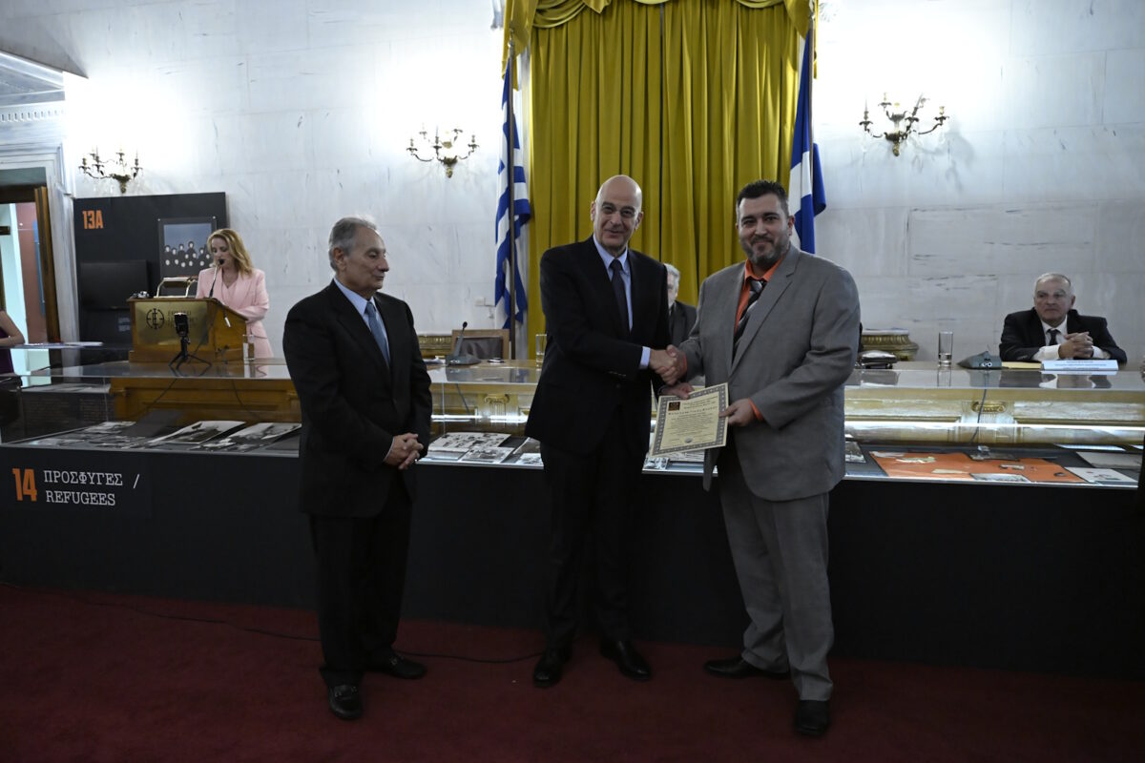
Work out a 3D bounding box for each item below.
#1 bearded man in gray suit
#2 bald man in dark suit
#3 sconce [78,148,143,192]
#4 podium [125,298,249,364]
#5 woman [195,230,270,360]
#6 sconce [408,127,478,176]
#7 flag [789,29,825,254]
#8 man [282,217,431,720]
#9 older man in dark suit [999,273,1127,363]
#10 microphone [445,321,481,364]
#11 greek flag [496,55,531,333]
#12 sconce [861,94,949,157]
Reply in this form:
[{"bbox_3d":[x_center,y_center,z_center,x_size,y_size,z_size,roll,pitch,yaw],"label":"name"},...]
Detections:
[{"bbox_3d":[0.657,0.214,2.597,0.620,1.780,0.520,3,6,36],"label":"bearded man in gray suit"},{"bbox_3d":[0.117,0.171,2.793,0.540,1.840,0.480,-3,5,-27],"label":"bald man in dark suit"},{"bbox_3d":[-3.785,-1.724,6.263,0.520,0.365,0.280,1,5,12],"label":"sconce"},{"bbox_3d":[-2.313,-0.306,4.586,0.580,0.370,0.340,1,5,12],"label":"podium"},{"bbox_3d":[-2.290,-0.182,5.167,0.480,1.680,0.400,0,5,8],"label":"woman"},{"bbox_3d":[-0.963,-1.688,5.641,0.520,0.365,0.280,1,5,12],"label":"sconce"},{"bbox_3d":[1.510,-1.294,4.901,0.260,1.840,0.220,1,5,12],"label":"flag"},{"bbox_3d":[-0.748,0.279,2.641,0.430,1.660,0.510,4,6,42],"label":"man"},{"bbox_3d":[2.504,0.085,3.923,0.600,1.260,0.750,1,5,12],"label":"older man in dark suit"},{"bbox_3d":[-0.591,-0.203,4.090,0.140,0.235,0.190,1,5,12],"label":"microphone"},{"bbox_3d":[-0.416,-1.319,5.325,0.260,1.840,0.220,1,5,12],"label":"greek flag"},{"bbox_3d":[2.147,-1.658,4.956,0.520,0.365,0.280,1,5,12],"label":"sconce"}]

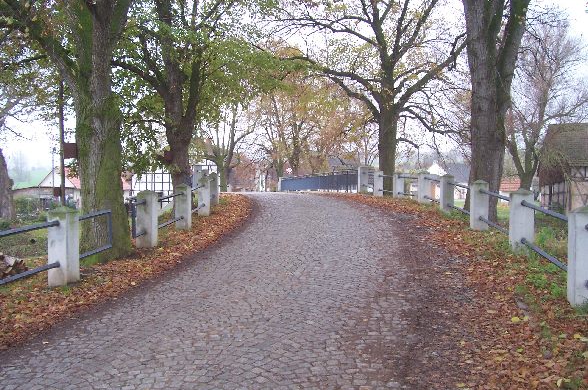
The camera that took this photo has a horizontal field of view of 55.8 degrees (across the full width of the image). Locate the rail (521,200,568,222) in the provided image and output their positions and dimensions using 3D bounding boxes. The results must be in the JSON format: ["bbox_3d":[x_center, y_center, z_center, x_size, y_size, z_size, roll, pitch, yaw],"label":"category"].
[{"bbox_3d":[3.190,0.218,6.970,0.060,0.060,2.570,0,4,10],"label":"rail"}]

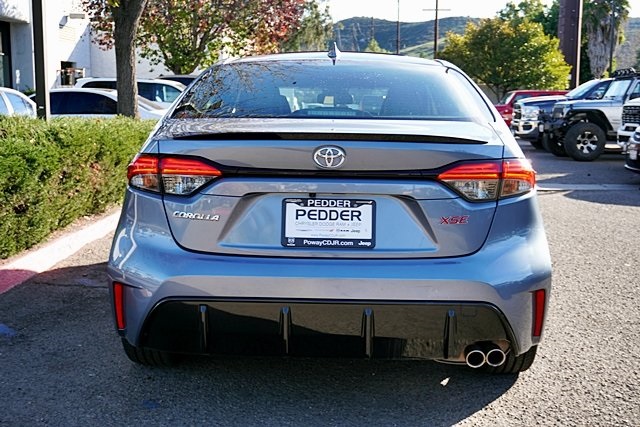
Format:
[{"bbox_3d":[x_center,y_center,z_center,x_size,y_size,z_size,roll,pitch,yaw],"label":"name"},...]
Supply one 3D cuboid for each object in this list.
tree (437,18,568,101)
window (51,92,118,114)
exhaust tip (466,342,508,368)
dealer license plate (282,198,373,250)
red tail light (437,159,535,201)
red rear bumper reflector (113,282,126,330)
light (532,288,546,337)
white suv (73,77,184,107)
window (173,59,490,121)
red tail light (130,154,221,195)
[{"bbox_3d":[7.791,-5.693,34.101,5.100,4.800,5.000,0,7,0],"label":"tree"},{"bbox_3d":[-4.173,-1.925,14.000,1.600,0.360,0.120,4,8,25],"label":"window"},{"bbox_3d":[0.568,0.492,2.790,0.138,0.070,0.120,1,7,2],"label":"exhaust tip"},{"bbox_3d":[0.029,0.033,2.655,0.312,0.164,0.022,1,7,2],"label":"dealer license plate"},{"bbox_3d":[0.588,-0.118,2.810,0.385,0.142,0.190,-1,7,-13],"label":"red tail light"},{"bbox_3d":[-0.719,0.334,2.875,0.042,0.170,0.027,1,9,23],"label":"red rear bumper reflector"},{"bbox_3d":[0.806,0.366,2.940,0.045,0.178,0.050,-2,7,-18],"label":"light"},{"bbox_3d":[-3.061,-2.049,17.314,4.700,1.750,1.900,4,8,25],"label":"white suv"},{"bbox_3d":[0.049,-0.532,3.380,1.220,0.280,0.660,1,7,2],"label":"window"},{"bbox_3d":[-0.522,-0.135,2.850,0.385,0.142,0.190,3,7,17],"label":"red tail light"}]

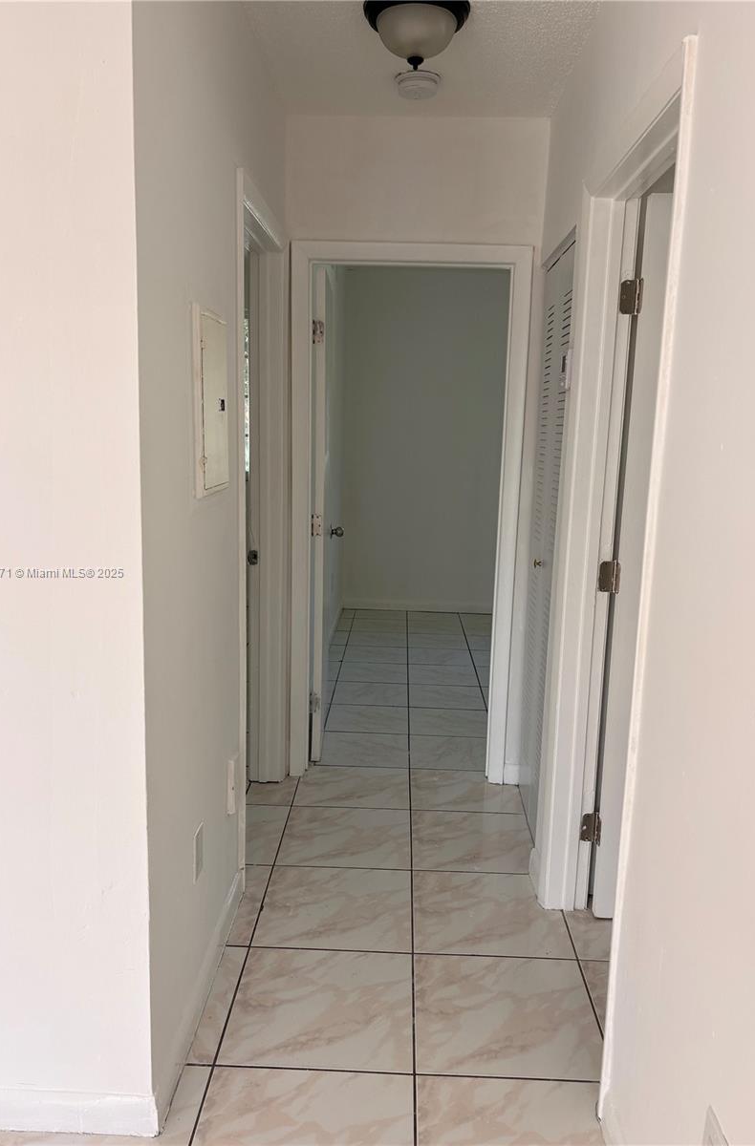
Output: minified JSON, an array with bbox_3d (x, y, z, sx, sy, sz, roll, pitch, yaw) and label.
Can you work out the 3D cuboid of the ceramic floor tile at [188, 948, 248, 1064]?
[{"bbox_3d":[-0.393,1.075,2.159,0.070,0.010,0.450,2,10,1],"label":"ceramic floor tile"}]

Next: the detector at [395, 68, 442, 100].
[{"bbox_3d":[0.131,-1.573,2.773,0.151,0.044,0.151,2,10,1],"label":"detector"}]

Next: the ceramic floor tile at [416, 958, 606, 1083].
[{"bbox_3d":[0.316,1.096,2.141,0.450,0.010,0.450,2,10,1],"label":"ceramic floor tile"}]

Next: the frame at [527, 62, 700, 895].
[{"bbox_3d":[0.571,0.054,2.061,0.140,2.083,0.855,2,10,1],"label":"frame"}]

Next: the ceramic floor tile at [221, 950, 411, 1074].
[{"bbox_3d":[-0.136,1.094,2.177,0.449,0.010,0.449,2,10,1],"label":"ceramic floor tile"}]

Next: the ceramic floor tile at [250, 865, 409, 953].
[{"bbox_3d":[-0.120,1.007,2.596,0.450,0.010,0.450,2,10,1],"label":"ceramic floor tile"}]

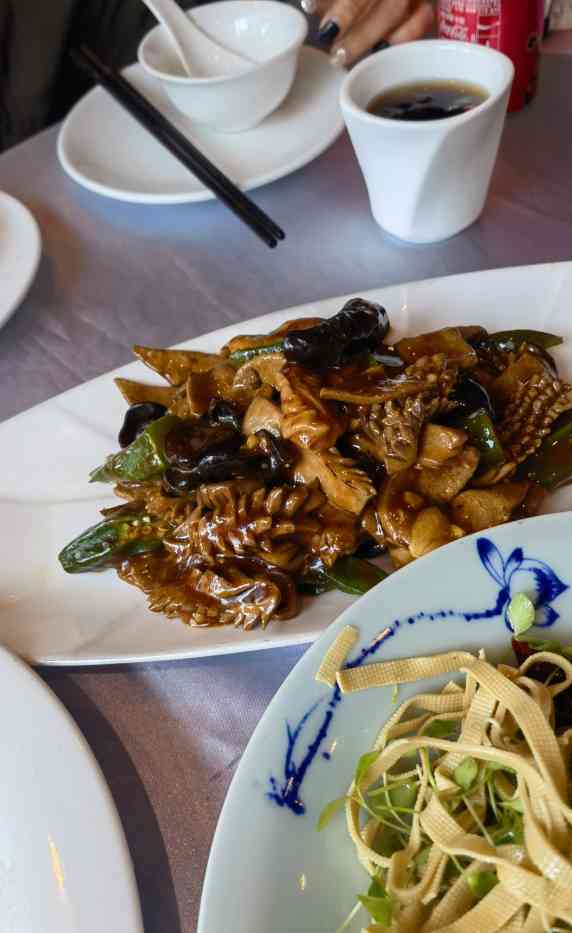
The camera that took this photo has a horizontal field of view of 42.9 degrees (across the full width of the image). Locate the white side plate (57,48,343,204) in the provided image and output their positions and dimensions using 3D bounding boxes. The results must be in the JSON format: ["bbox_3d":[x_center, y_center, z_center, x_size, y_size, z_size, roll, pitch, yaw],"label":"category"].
[{"bbox_3d":[-0.046,-0.203,0.438,0.177,0.022,0.177,-14,54,0],"label":"white side plate"}]

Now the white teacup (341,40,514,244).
[{"bbox_3d":[0.068,-0.155,0.356,0.076,0.068,0.076,-5,55,6],"label":"white teacup"}]

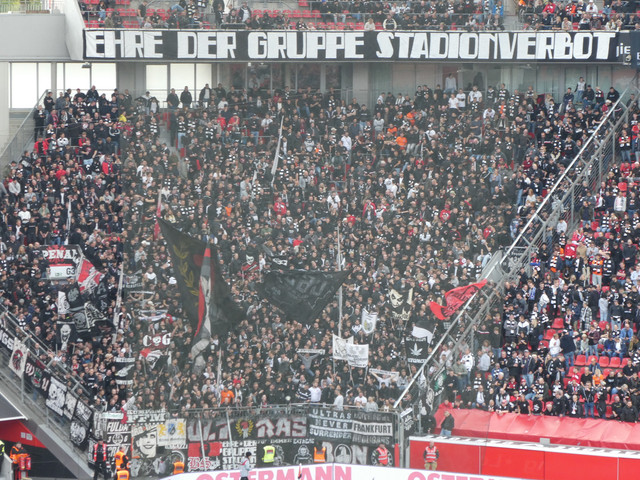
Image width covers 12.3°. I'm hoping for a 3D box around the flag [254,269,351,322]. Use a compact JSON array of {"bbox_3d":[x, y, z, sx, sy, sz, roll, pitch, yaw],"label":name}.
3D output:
[{"bbox_3d":[-0.741,2.464,129.000,4.056,2.282,0.700,0,5,0],"label":"flag"}]

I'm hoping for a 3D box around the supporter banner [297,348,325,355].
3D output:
[{"bbox_3d":[-0.362,4.749,126.000,1.278,0.213,0.100,1,7,0],"label":"supporter banner"}]

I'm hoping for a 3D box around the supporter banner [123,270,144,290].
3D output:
[{"bbox_3d":[-8.277,1.818,132.000,0.887,0.875,0.100,0,5,5],"label":"supporter banner"}]

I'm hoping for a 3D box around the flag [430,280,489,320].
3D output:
[{"bbox_3d":[6.019,2.605,129.500,2.540,1.840,0.600,1,4,12],"label":"flag"}]

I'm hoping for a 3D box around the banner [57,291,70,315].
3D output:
[{"bbox_3d":[-10.990,2.683,127.000,0.558,1.030,0.120,-1,8,-12],"label":"banner"}]

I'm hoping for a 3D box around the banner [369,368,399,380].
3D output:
[{"bbox_3d":[2.769,5.731,127.000,1.350,0.420,0.120,1,4,8],"label":"banner"}]

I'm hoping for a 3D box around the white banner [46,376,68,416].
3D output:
[{"bbox_3d":[-11.195,6.670,126.001,0.070,1.344,1.115,-6,24,-46],"label":"white banner"}]

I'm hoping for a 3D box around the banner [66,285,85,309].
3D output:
[{"bbox_3d":[-10.540,2.447,127.000,0.687,0.987,0.150,-1,8,-10],"label":"banner"}]

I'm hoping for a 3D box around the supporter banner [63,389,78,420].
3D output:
[{"bbox_3d":[-10.610,7.043,125.520,0.070,1.027,0.683,-6,29,-46],"label":"supporter banner"}]

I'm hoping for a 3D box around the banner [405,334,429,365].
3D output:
[{"bbox_3d":[4.164,4.712,127.000,0.987,1.277,0.100,0,5,0],"label":"banner"}]

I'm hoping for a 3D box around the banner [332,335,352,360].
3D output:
[{"bbox_3d":[1.021,4.670,128.500,0.940,1.110,0.100,0,4,3],"label":"banner"}]

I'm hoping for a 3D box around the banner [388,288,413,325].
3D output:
[{"bbox_3d":[3.470,2.823,127.500,1.034,1.465,0.120,1,8,5],"label":"banner"}]

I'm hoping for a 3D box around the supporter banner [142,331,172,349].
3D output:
[{"bbox_3d":[-7.004,4.289,127.500,1.270,0.760,0.100,0,4,-6],"label":"supporter banner"}]

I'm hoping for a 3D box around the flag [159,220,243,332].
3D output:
[{"bbox_3d":[-5.027,1.548,125.500,3.650,4.920,1.000,0,4,-5],"label":"flag"}]

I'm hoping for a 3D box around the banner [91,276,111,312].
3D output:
[{"bbox_3d":[-9.498,2.380,128.000,0.779,1.514,0.180,-1,8,-10],"label":"banner"}]

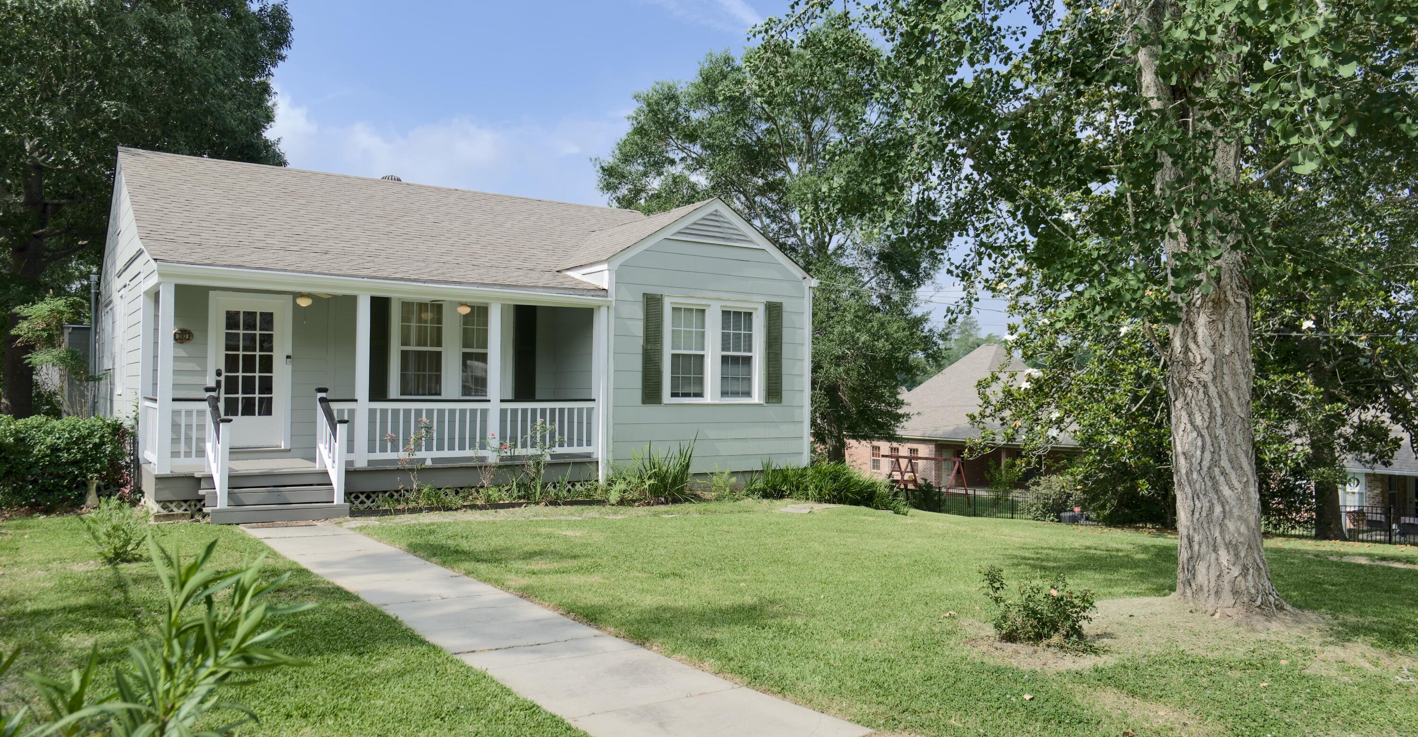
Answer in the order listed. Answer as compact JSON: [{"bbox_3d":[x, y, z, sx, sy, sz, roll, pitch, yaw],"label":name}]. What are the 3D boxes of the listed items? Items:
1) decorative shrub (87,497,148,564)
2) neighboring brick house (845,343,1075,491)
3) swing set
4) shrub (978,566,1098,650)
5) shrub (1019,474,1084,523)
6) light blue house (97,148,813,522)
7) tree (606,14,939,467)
[{"bbox_3d":[-5.180,1.398,8.624,0.540,0.560,0.500,1,-1,0],"label":"decorative shrub"},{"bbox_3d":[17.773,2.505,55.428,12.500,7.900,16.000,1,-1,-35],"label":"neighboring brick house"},{"bbox_3d":[9.930,5.105,44.913,1.900,2.200,4.400,2,-1,-43],"label":"swing set"},{"bbox_3d":[1.913,1.346,5.713,0.660,0.470,0.580,1,-1,0],"label":"shrub"},{"bbox_3d":[13.437,5.076,38.713,2.500,1.950,2.200,1,-1,0],"label":"shrub"},{"bbox_3d":[-5.127,-0.770,18.443,10.250,5.640,10.770,1,-1,-35],"label":"light blue house"},{"bbox_3d":[2.380,-4.104,35.085,12.800,17.200,12.300,1,-1,0],"label":"tree"}]

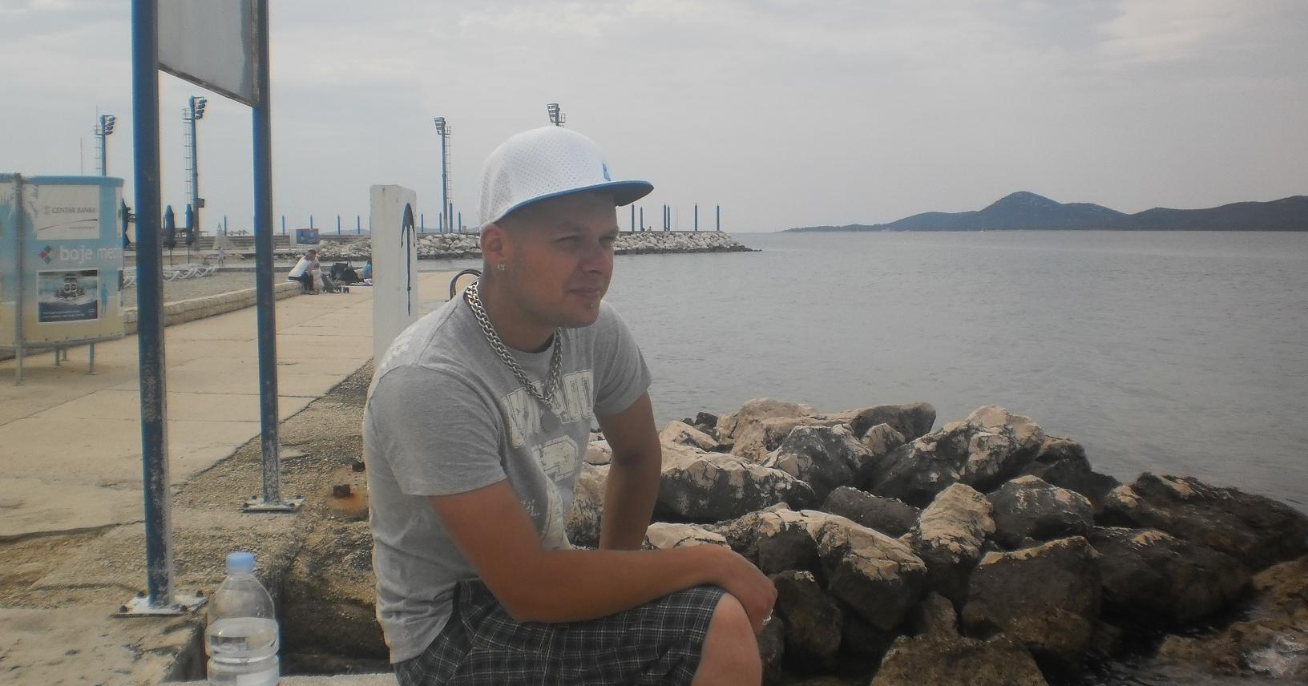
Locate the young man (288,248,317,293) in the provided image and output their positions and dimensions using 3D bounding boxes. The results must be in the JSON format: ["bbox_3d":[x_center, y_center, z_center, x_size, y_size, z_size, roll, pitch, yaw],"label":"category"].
[{"bbox_3d":[-7.731,-1.582,30.006,0.650,1.000,0.500,0,5,-3],"label":"young man"}]

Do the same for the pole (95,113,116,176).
[{"bbox_3d":[-61.186,-18.064,151.495,2.000,14.704,1.300,-4,6,-38],"label":"pole"}]

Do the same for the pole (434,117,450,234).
[{"bbox_3d":[-27.570,-21.858,177.560,2.000,15.217,1.300,-4,6,-38],"label":"pole"}]

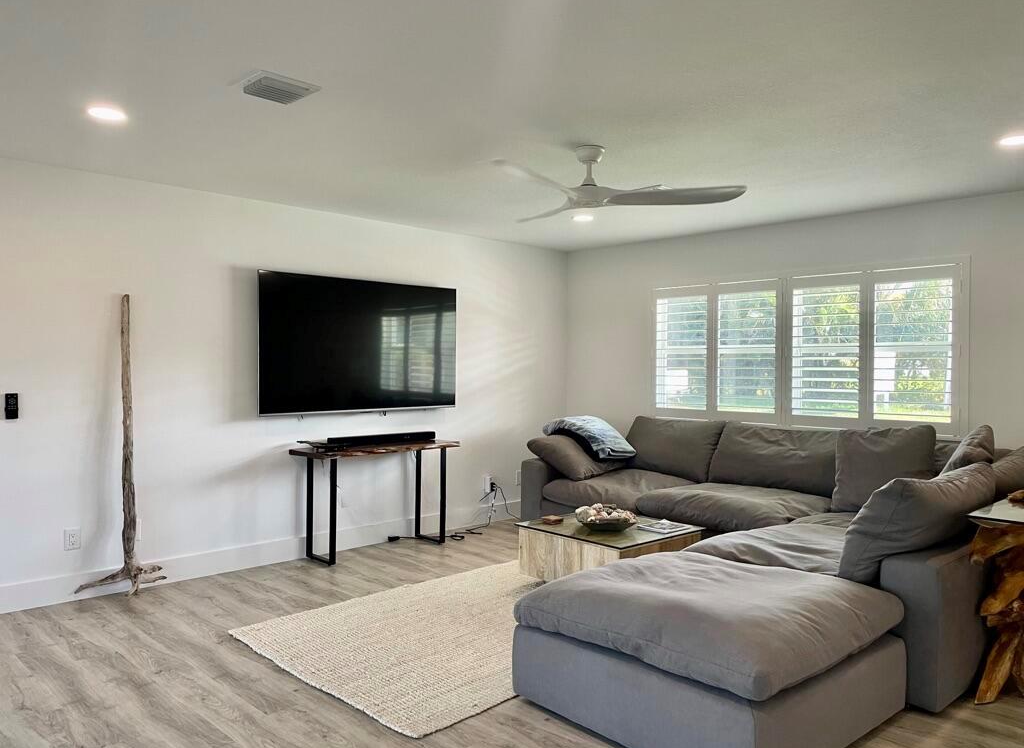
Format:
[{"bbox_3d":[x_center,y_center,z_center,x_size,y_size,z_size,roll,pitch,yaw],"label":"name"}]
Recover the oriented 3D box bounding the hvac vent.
[{"bbox_3d":[-0.933,-1.121,3.051,0.260,0.032,0.255,0,1,-44],"label":"hvac vent"}]

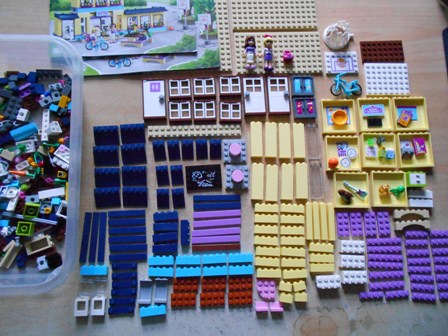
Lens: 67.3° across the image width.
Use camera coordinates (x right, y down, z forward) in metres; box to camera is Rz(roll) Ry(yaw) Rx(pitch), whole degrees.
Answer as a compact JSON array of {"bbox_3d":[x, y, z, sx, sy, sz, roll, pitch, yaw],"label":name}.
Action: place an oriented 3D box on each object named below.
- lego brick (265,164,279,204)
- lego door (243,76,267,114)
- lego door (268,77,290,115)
[{"bbox_3d":[0.066,0.021,0.462,0.016,0.008,0.050,3,81,-2],"label":"lego brick"},{"bbox_3d":[0.042,-0.103,0.478,0.032,0.009,0.058,-2,81,-3],"label":"lego door"},{"bbox_3d":[0.077,-0.105,0.481,0.032,0.009,0.059,-2,82,-3],"label":"lego door"}]

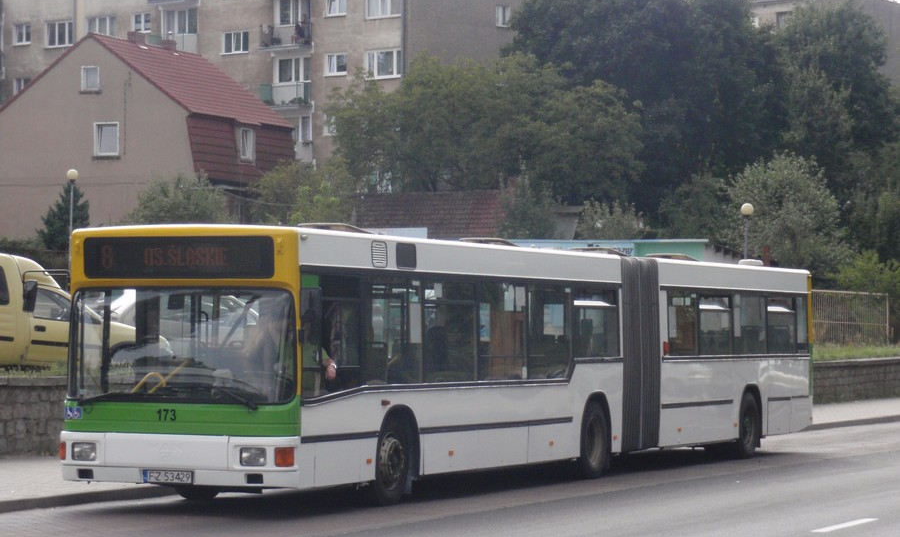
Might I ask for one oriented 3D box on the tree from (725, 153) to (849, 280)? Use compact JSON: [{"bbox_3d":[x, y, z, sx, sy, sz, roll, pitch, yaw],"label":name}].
[{"bbox_3d":[8.048,-0.739,62.000,3.000,4.010,3.000,0,-1,0],"label":"tree"}]

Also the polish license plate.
[{"bbox_3d":[-2.637,1.953,24.384,0.525,0.116,0.020,-1,-2,23],"label":"polish license plate"}]

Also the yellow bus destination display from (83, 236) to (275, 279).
[{"bbox_3d":[-2.584,-0.108,24.526,2.040,0.390,0.100,-1,-2,23],"label":"yellow bus destination display"}]

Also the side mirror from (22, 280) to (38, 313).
[{"bbox_3d":[-4.096,0.276,25.400,0.180,0.325,0.080,-1,-2,42],"label":"side mirror"}]

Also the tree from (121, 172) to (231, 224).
[{"bbox_3d":[-8.836,-1.648,84.000,3.500,3.000,3.200,1,-1,0],"label":"tree"}]

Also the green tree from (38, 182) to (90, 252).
[{"bbox_3d":[-12.190,-1.451,82.000,1.650,2.600,1.600,1,-1,0],"label":"green tree"}]

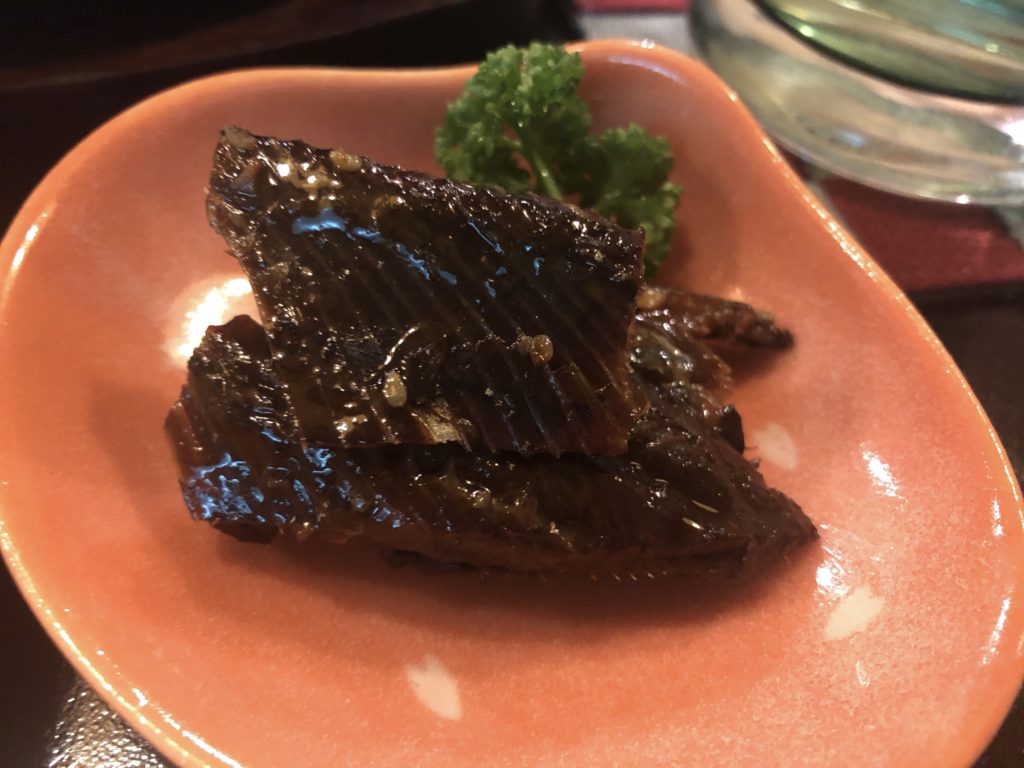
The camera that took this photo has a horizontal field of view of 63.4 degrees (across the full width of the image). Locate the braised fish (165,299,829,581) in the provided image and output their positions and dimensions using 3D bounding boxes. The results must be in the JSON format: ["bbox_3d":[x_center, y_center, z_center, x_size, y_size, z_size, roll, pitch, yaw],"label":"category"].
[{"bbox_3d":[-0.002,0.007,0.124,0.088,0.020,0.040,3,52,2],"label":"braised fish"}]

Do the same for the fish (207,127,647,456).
[{"bbox_3d":[-0.011,-0.012,0.117,0.058,0.013,0.041,4,72,1],"label":"fish"}]

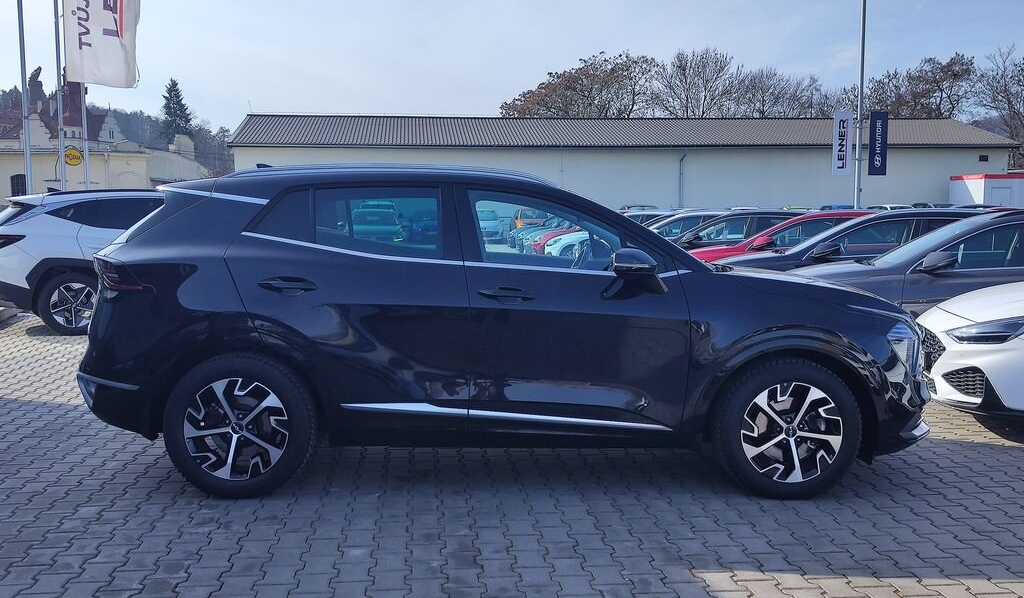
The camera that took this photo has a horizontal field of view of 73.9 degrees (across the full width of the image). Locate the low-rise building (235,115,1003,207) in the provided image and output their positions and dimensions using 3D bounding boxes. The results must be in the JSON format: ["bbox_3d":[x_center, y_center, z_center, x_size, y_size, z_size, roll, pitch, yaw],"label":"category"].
[{"bbox_3d":[6.000,-6.862,40.000,42.000,7.000,9.000,0,7,-1],"label":"low-rise building"}]

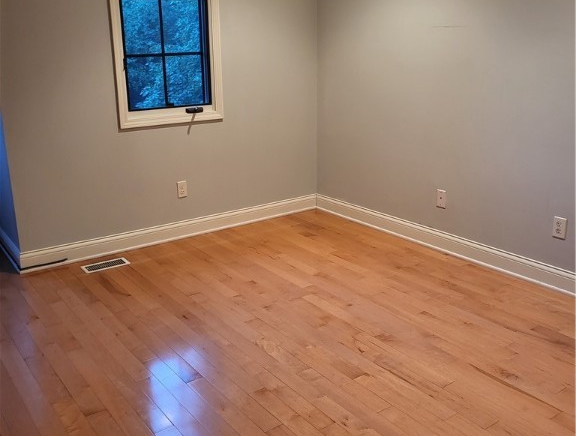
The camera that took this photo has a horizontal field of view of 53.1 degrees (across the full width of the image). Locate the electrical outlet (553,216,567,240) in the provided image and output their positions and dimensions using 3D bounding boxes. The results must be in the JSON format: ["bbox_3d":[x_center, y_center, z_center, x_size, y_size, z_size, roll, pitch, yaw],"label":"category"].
[{"bbox_3d":[1.499,0.060,3.176,0.010,0.115,0.070,-13,21,-35],"label":"electrical outlet"}]

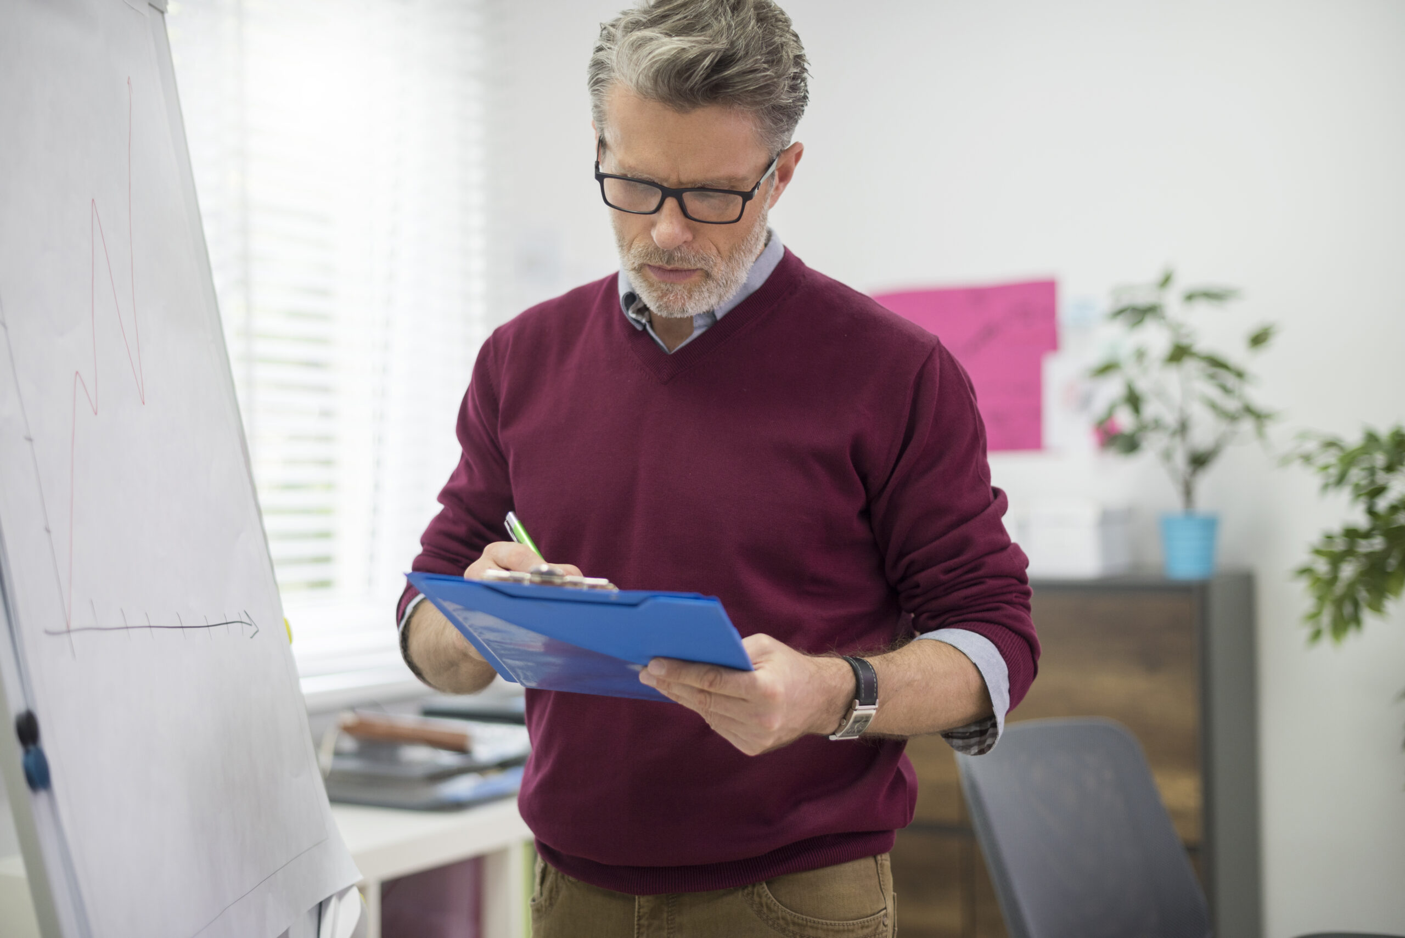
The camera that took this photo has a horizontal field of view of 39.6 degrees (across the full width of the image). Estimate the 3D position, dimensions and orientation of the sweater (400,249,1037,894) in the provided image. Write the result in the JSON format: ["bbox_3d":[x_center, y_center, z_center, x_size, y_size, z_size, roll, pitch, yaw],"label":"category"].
[{"bbox_3d":[0.012,0.085,1.765,0.575,0.580,0.340,-1,0,24],"label":"sweater"}]

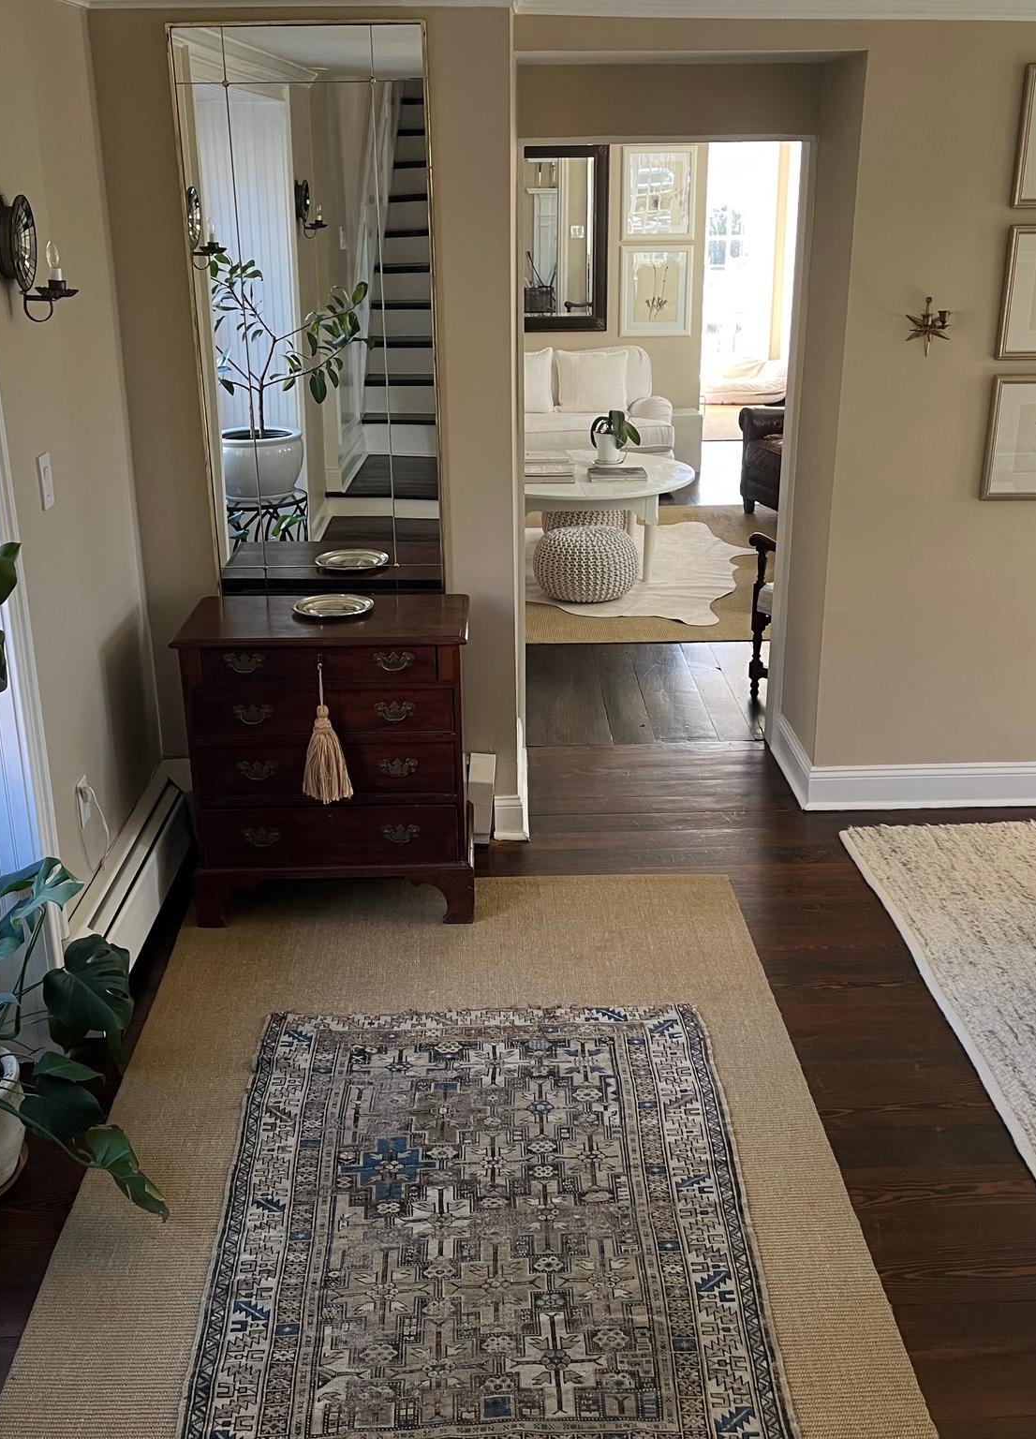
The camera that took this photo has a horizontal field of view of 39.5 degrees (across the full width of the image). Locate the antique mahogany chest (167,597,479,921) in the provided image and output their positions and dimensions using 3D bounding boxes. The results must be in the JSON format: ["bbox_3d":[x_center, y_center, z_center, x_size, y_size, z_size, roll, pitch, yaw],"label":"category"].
[{"bbox_3d":[-0.505,0.106,3.978,0.762,0.802,0.450,-1,21,-2],"label":"antique mahogany chest"}]

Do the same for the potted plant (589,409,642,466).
[{"bbox_3d":[0.513,-1.481,7.612,0.270,0.270,0.230,-1,21,-2],"label":"potted plant"}]

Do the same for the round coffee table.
[{"bbox_3d":[0.287,-1.059,7.547,1.270,0.475,1.270,-1,21,-2],"label":"round coffee table"}]

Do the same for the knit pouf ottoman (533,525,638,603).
[{"bbox_3d":[0.328,-0.735,6.845,0.504,0.350,0.505,-1,21,-2],"label":"knit pouf ottoman"}]

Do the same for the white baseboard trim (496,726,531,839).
[{"bbox_3d":[-0.027,0.181,4.719,0.108,0.155,0.690,-1,21,-2],"label":"white baseboard trim"}]

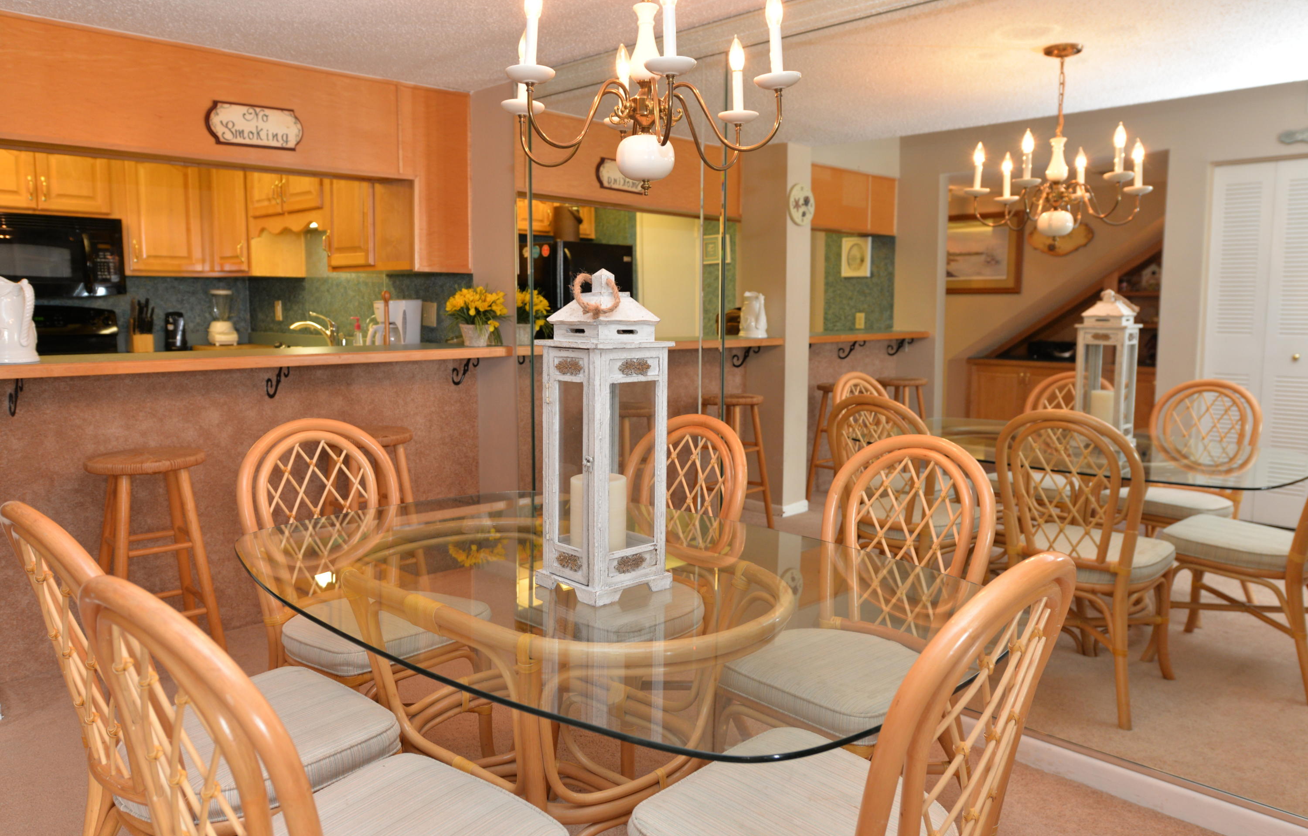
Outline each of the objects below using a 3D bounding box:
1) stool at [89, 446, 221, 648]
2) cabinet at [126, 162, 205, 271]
[{"bbox_3d":[-1.763,0.517,3.075,0.395,0.753,0.395,-7,10,-44],"label":"stool"},{"bbox_3d":[-3.149,-1.234,5.483,0.454,0.692,0.316,-7,10,-44],"label":"cabinet"}]

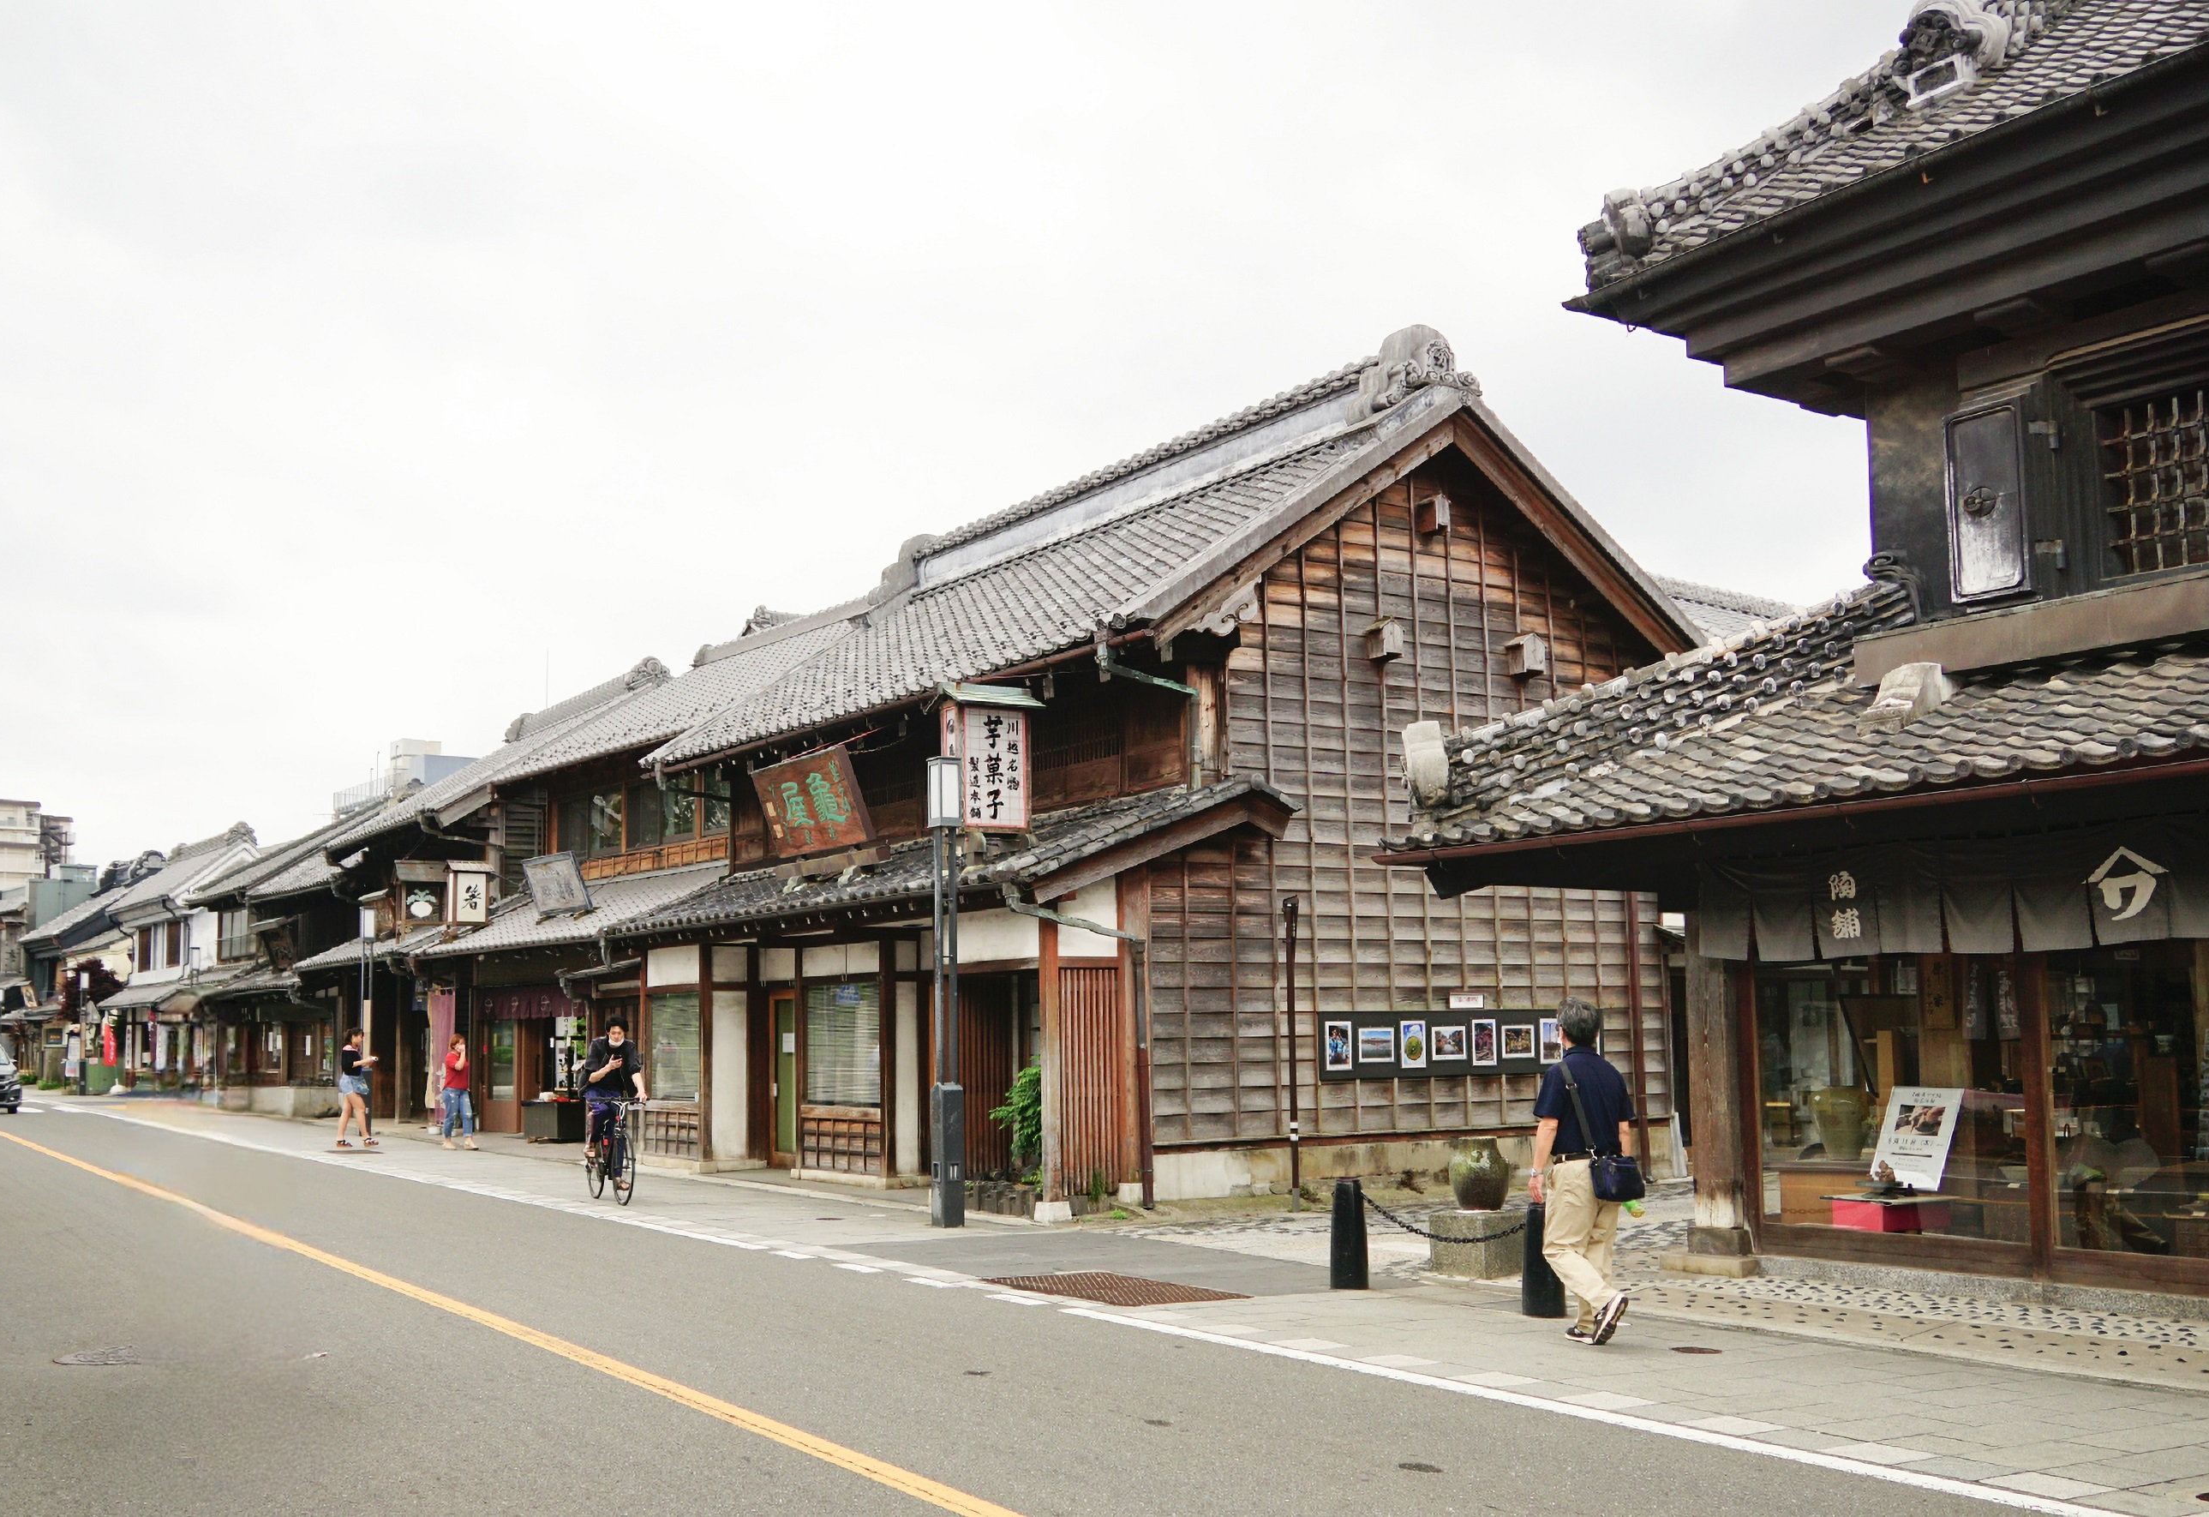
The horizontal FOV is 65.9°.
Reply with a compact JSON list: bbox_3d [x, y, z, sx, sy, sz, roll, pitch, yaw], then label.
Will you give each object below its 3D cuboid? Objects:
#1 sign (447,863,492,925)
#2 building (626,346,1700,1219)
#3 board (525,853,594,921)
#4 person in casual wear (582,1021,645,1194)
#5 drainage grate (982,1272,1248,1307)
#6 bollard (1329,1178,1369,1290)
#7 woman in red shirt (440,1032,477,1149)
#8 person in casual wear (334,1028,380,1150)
[{"bbox_3d":[-9.640,2.050,25.919,0.620,0.920,0.500,7,-12,-39],"label":"sign"},{"bbox_3d":[0.469,0.309,19.360,9.000,8.500,9.800,6,-11,-36],"label":"building"},{"bbox_3d":[-7.153,1.673,22.410,0.130,0.800,1.700,-23,7,-40],"label":"board"},{"bbox_3d":[-4.607,3.241,16.062,0.570,1.600,0.750,5,-11,-33],"label":"person in casual wear"},{"bbox_3d":[0.065,3.145,10.089,0.750,0.040,1.430,6,-11,-37],"label":"drainage grate"},{"bbox_3d":[1.430,2.794,10.053,0.230,0.620,0.230,7,-12,-39],"label":"bollard"},{"bbox_3d":[-9.064,4.683,23.982,0.400,1.580,0.480,-5,-10,25],"label":"woman in red shirt"},{"bbox_3d":[-10.506,4.682,24.059,0.570,1.620,0.430,0,-9,-7],"label":"person in casual wear"}]

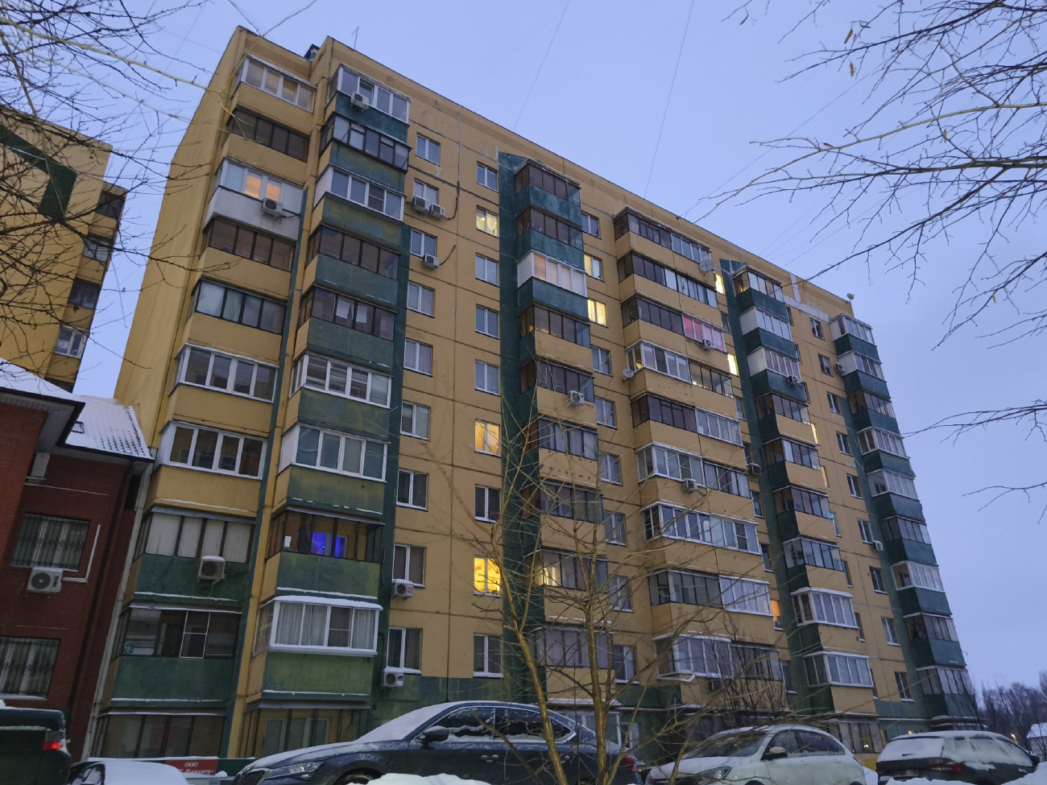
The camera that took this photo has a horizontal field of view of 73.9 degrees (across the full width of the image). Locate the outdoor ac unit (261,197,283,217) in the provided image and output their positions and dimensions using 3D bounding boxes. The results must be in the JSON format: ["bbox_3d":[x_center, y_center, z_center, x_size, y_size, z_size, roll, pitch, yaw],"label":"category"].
[{"bbox_3d":[-9.750,-7.131,27.067,0.719,0.546,0.283,16,-32,-31],"label":"outdoor ac unit"}]

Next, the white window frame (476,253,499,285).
[{"bbox_3d":[-1.741,-5.850,33.201,1.261,1.423,0.150,16,-32,-31],"label":"white window frame"}]

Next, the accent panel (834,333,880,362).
[{"bbox_3d":[23.869,-2.833,49.641,3.445,1.352,1.208,16,-32,-31],"label":"accent panel"}]

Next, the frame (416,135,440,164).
[{"bbox_3d":[-4.605,-11.693,33.644,1.242,1.394,0.153,16,-31,-31],"label":"frame"}]

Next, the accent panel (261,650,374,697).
[{"bbox_3d":[-5.950,8.254,20.352,3.250,1.090,0.150,16,-31,-32],"label":"accent panel"}]

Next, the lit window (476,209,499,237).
[{"bbox_3d":[-1.769,-8.215,33.538,1.190,1.340,0.150,16,-31,-32],"label":"lit window"}]

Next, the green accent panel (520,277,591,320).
[{"bbox_3d":[1.453,-4.103,32.887,3.224,1.389,1.150,16,-32,-31],"label":"green accent panel"}]

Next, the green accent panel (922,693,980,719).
[{"bbox_3d":[23.417,17.150,38.014,3.395,1.122,1.075,17,-32,-31],"label":"green accent panel"}]

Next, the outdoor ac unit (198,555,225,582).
[{"bbox_3d":[-9.334,5.312,20.839,0.698,0.557,0.283,16,-32,-31],"label":"outdoor ac unit"}]

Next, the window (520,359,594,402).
[{"bbox_3d":[1.553,-0.286,30.665,3.203,1.305,1.185,16,-32,-31],"label":"window"}]

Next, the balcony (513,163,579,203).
[{"bbox_3d":[1.344,-10.373,35.799,3.233,1.556,1.205,16,-32,-31],"label":"balcony"}]

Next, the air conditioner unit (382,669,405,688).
[{"bbox_3d":[-4.249,9.387,22.833,0.720,0.520,0.300,16,-32,-31],"label":"air conditioner unit"}]

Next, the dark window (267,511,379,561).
[{"bbox_3d":[-6.437,4.928,22.978,3.328,1.323,1.252,16,-31,-31],"label":"dark window"}]

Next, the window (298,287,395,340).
[{"bbox_3d":[-6.456,-2.642,25.959,3.168,1.295,1.194,16,-32,-31],"label":"window"}]

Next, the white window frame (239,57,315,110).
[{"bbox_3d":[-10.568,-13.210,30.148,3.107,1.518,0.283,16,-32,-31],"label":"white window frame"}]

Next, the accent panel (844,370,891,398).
[{"bbox_3d":[23.870,-0.247,48.305,3.390,1.436,1.173,16,-32,-31],"label":"accent panel"}]

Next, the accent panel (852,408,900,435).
[{"bbox_3d":[24.251,2.253,47.843,3.402,1.169,1.200,16,-32,-31],"label":"accent panel"}]

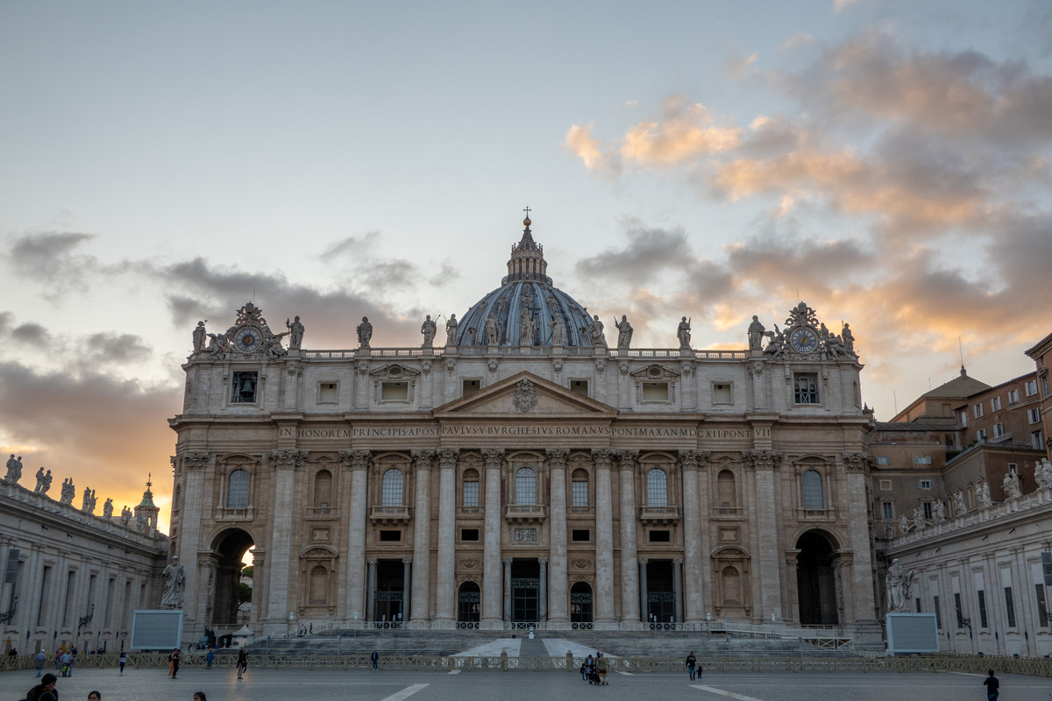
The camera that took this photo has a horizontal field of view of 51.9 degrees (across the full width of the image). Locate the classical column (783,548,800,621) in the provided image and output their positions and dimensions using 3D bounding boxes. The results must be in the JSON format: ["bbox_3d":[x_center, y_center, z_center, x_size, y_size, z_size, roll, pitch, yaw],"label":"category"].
[{"bbox_3d":[43.440,38.399,175.927,1.850,11.711,1.000,0,-14,0],"label":"classical column"}]

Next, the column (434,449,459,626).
[{"bbox_3d":[-13.070,30.810,179.160,3.700,28.610,3.700,0,-15,0],"label":"column"}]

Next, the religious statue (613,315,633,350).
[{"bbox_3d":[16.860,-3.320,187.330,3.100,6.090,2.000,0,-15,0],"label":"religious statue"}]

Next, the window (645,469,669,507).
[{"bbox_3d":[21.480,22.490,177.090,3.200,6.400,0.600,0,-16,1],"label":"window"}]

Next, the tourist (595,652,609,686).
[{"bbox_3d":[4.250,17.660,59.870,0.450,1.700,0.600,-13,-20,40],"label":"tourist"}]

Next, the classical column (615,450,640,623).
[{"bbox_3d":[16.601,29.598,173.129,3.600,27.949,3.600,0,-16,0],"label":"classical column"}]

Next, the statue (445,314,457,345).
[{"bbox_3d":[-12.640,-3.600,184.410,1.900,5.350,1.600,0,-16,1],"label":"statue"}]

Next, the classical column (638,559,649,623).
[{"bbox_3d":[19.670,40.010,179.780,1.530,10.210,1.500,0,-15,0],"label":"classical column"}]

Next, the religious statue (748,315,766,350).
[{"bbox_3d":[39.556,-2.992,185.140,2.900,6.102,1.900,0,-14,0],"label":"religious statue"}]

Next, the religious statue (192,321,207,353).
[{"bbox_3d":[-57.820,-2.500,191.770,2.490,5.660,2.000,0,-15,0],"label":"religious statue"}]

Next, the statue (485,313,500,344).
[{"bbox_3d":[-5.653,-3.654,183.450,2.500,5.390,1.800,0,-14,0],"label":"statue"}]

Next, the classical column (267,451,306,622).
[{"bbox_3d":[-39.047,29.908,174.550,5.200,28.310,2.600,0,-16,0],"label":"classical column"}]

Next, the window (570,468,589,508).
[{"bbox_3d":[9.160,23.130,182.270,3.030,6.430,0.800,0,-15,0],"label":"window"}]

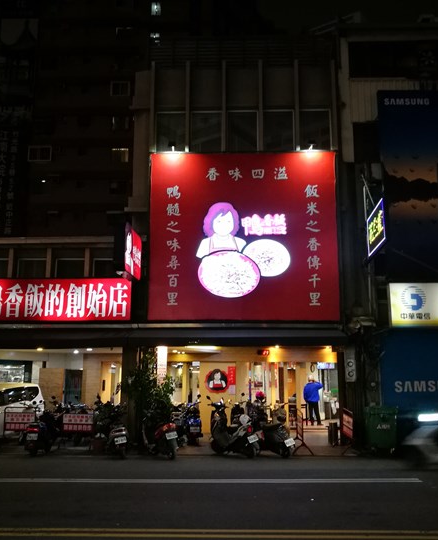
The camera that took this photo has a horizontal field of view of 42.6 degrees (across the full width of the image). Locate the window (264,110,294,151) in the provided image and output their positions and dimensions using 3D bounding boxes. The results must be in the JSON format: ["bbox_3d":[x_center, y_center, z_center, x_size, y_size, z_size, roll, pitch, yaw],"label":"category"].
[{"bbox_3d":[1.679,-3.895,15.839,0.901,1.337,0.100,0,-11,1],"label":"window"}]

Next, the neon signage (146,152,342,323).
[{"bbox_3d":[0.660,-0.961,15.211,5.101,4.665,0.200,0,-11,1],"label":"neon signage"}]

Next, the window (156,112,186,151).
[{"bbox_3d":[-1.368,-3.891,15.911,0.895,1.297,0.100,0,-11,1],"label":"window"}]

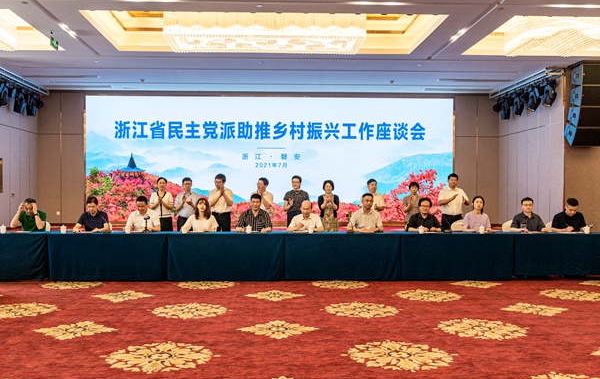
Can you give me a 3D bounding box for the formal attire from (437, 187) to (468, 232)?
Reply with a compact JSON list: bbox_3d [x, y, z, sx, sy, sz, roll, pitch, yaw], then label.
[{"bbox_3d":[2.825,0.691,10.112,0.540,1.454,0.340,0,-1,-7],"label":"formal attire"}]

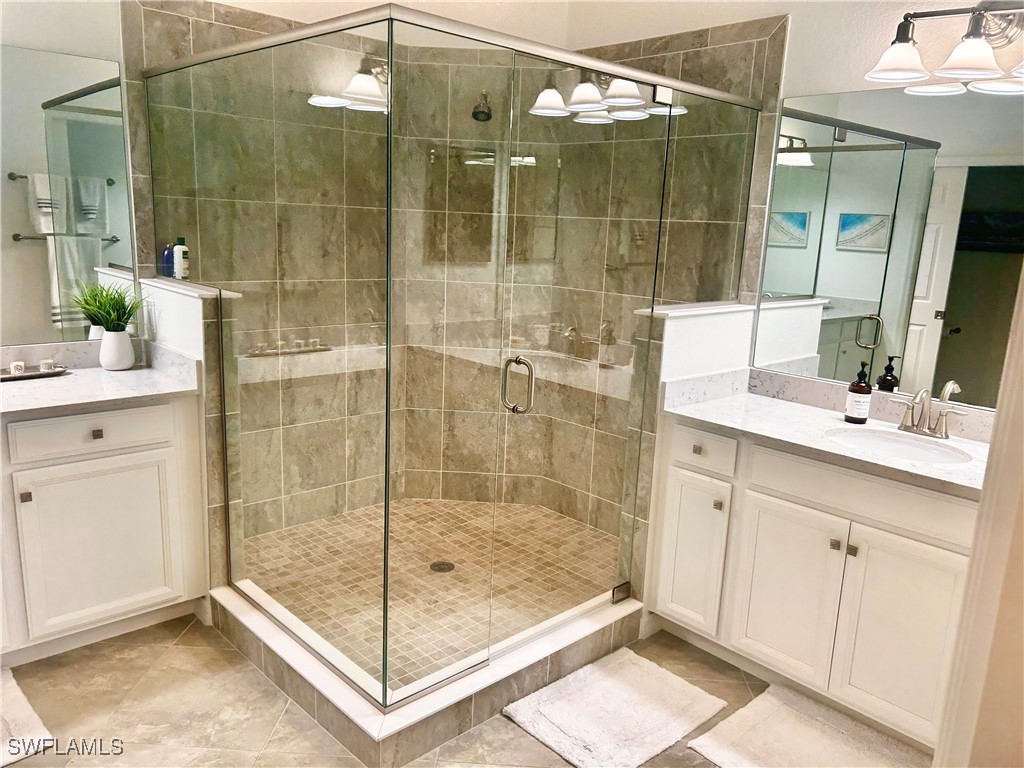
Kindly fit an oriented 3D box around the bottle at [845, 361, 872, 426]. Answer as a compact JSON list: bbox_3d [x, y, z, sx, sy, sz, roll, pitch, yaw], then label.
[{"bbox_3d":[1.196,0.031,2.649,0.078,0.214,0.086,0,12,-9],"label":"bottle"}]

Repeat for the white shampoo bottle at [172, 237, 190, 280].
[{"bbox_3d":[-1.286,-0.487,2.995,0.058,0.172,0.047,-9,16,-42],"label":"white shampoo bottle"}]

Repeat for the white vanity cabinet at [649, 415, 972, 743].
[{"bbox_3d":[1.082,0.606,2.634,0.552,0.847,1.028,-9,16,-42],"label":"white vanity cabinet"}]

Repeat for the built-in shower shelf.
[{"bbox_3d":[-0.995,-0.143,3.439,0.410,0.030,0.090,-9,16,-42],"label":"built-in shower shelf"}]

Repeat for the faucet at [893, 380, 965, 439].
[{"bbox_3d":[1.335,0.091,2.506,0.125,0.153,0.225,-9,16,-42],"label":"faucet"}]

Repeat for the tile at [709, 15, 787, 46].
[{"bbox_3d":[0.891,-1.333,2.917,0.012,0.061,0.334,-9,16,-42],"label":"tile"}]

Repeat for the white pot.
[{"bbox_3d":[-1.513,-0.128,2.944,0.136,0.150,0.136,-9,16,-42],"label":"white pot"}]

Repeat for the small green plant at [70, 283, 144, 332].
[{"bbox_3d":[-1.510,-0.289,2.882,0.250,0.185,0.210,-9,16,-42],"label":"small green plant"}]

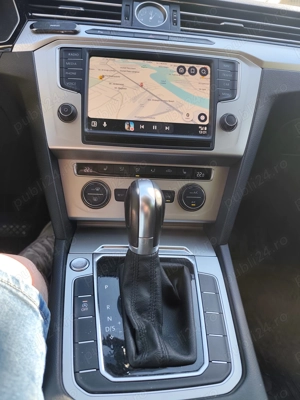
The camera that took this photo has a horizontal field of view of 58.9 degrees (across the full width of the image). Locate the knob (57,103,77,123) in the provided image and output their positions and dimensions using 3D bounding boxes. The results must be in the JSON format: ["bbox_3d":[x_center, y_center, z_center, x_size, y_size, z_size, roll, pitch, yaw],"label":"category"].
[{"bbox_3d":[-0.114,-0.120,0.364,0.025,0.025,0.016,2,-2,-5],"label":"knob"}]

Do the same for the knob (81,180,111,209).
[{"bbox_3d":[-0.078,-0.008,0.384,0.042,0.042,0.014,2,-2,-5],"label":"knob"}]

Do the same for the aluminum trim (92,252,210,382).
[{"bbox_3d":[-0.002,0.130,0.321,0.138,0.012,0.150,2,43,-5],"label":"aluminum trim"}]

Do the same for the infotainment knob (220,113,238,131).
[{"bbox_3d":[0.115,-0.112,0.382,0.025,0.025,0.016,2,-2,-5],"label":"infotainment knob"}]

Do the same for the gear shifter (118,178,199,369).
[{"bbox_3d":[0.014,0.069,0.285,0.090,0.161,0.130,2,33,-5],"label":"gear shifter"}]

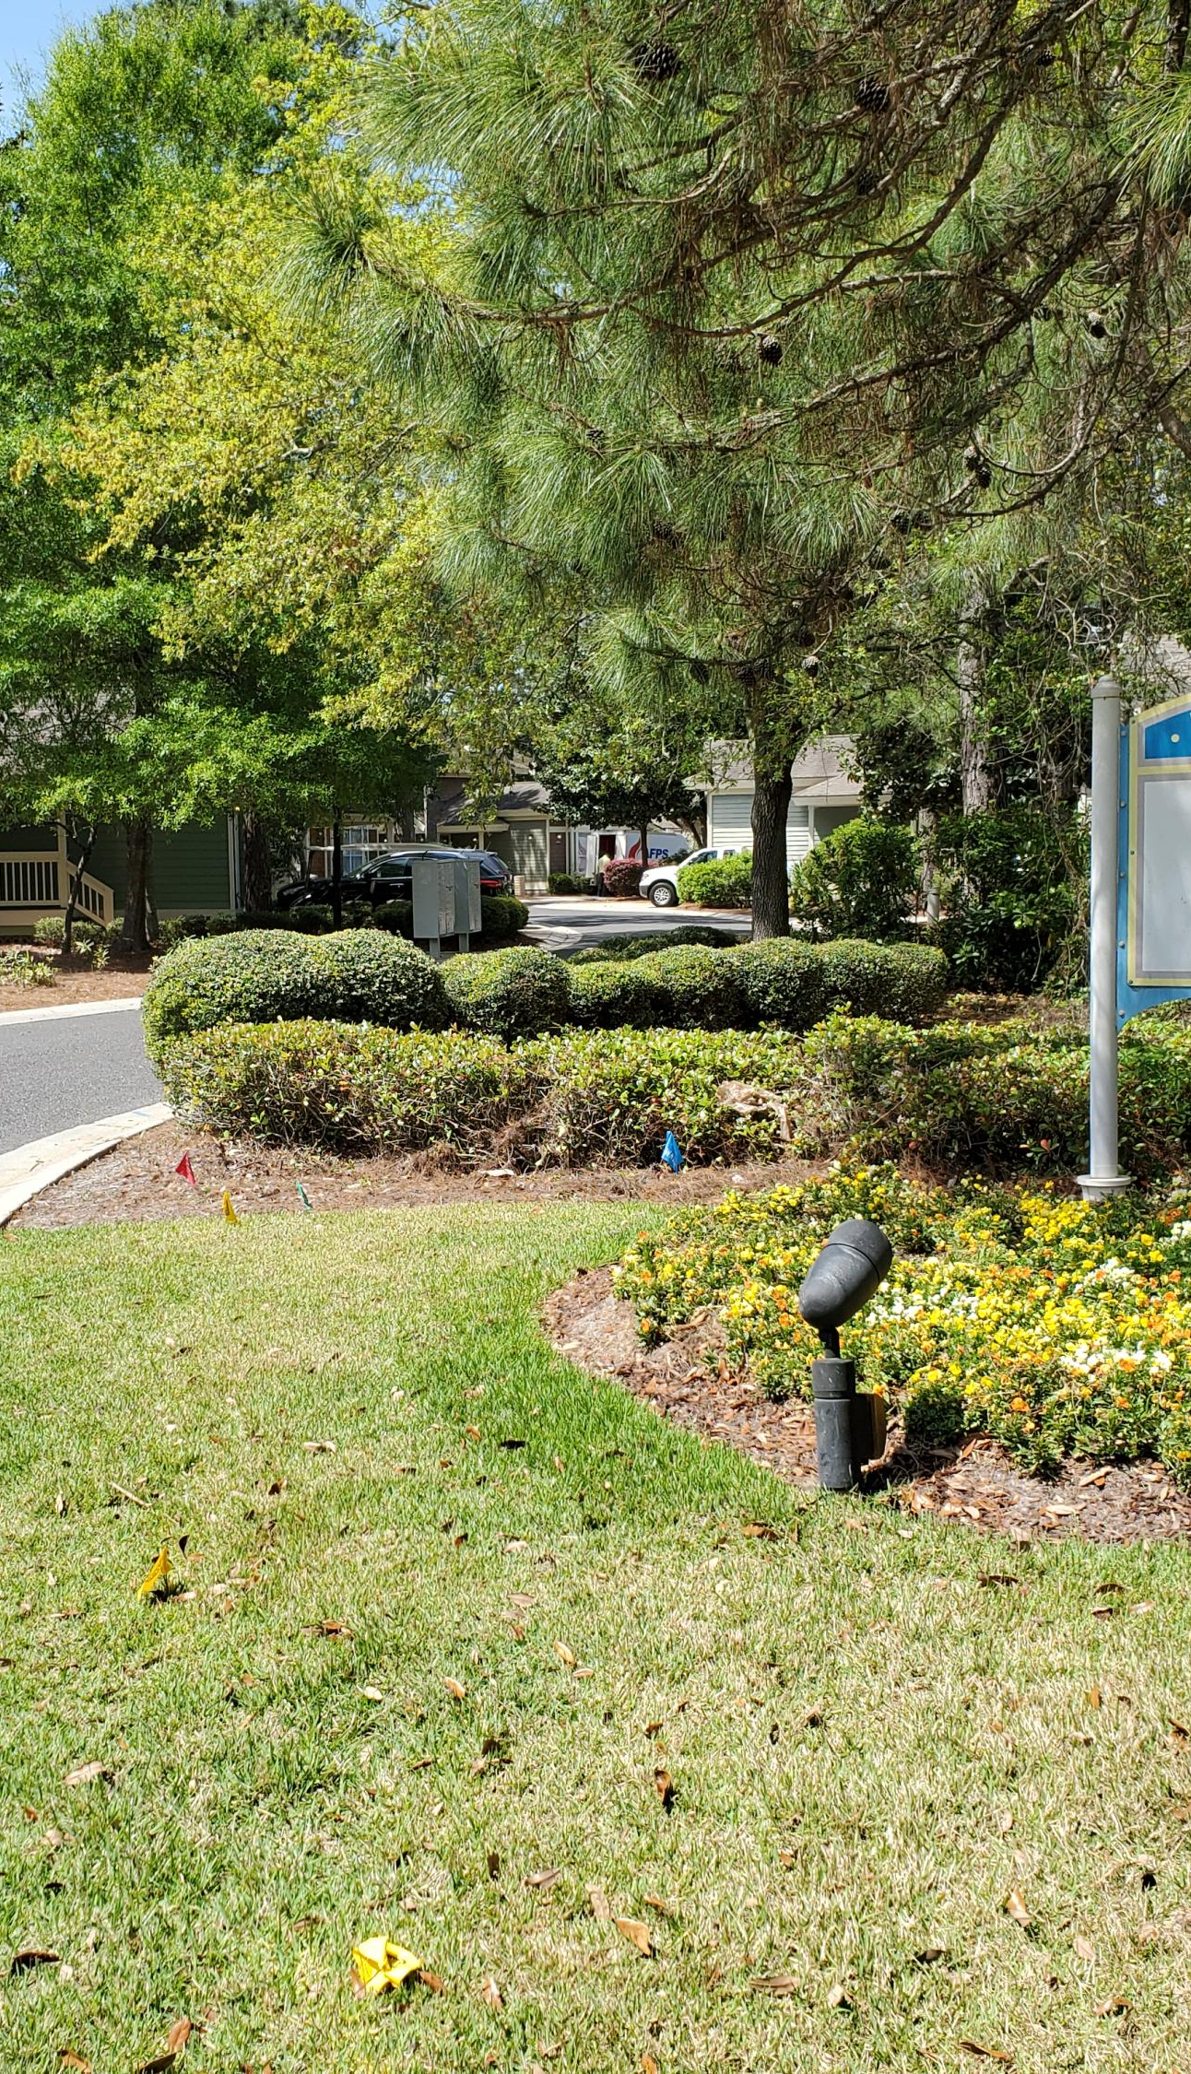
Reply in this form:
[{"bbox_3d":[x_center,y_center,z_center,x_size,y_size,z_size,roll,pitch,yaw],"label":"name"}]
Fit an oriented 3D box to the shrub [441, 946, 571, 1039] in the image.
[{"bbox_3d":[-0.663,-0.245,16.238,1.080,0.946,1.080,-1,5,-2],"label":"shrub"}]

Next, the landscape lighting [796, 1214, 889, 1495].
[{"bbox_3d":[0.626,0.781,5.208,0.160,0.690,0.260,3,6,35],"label":"landscape lighting"}]

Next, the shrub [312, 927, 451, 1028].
[{"bbox_3d":[-1.554,-0.243,15.245,1.150,1.114,1.150,-1,5,-6],"label":"shrub"}]

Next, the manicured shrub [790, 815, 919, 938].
[{"bbox_3d":[3.564,-1.918,28.590,1.750,2.247,1.700,0,5,7],"label":"manicured shrub"}]

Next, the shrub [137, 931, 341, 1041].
[{"bbox_3d":[-2.527,-0.199,14.745,1.400,1.118,1.400,-1,5,-10],"label":"shrub"}]

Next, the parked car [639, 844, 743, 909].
[{"bbox_3d":[4.070,-4.747,61.823,5.500,1.820,1.950,1,5,10],"label":"parked car"}]

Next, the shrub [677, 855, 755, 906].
[{"bbox_3d":[3.458,-4.333,58.848,2.400,1.500,1.900,0,5,0],"label":"shrub"}]

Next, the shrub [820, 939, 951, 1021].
[{"bbox_3d":[2.636,-0.522,19.128,1.220,0.840,1.100,0,5,0],"label":"shrub"}]

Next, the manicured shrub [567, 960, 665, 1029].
[{"bbox_3d":[0.174,-0.319,17.639,0.900,0.720,0.950,0,5,0],"label":"manicured shrub"}]

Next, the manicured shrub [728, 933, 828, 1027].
[{"bbox_3d":[1.593,-0.444,18.231,0.950,0.850,0.950,0,5,0],"label":"manicured shrub"}]

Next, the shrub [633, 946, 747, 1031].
[{"bbox_3d":[0.788,-0.390,17.834,1.000,0.820,1.000,0,5,0],"label":"shrub"}]

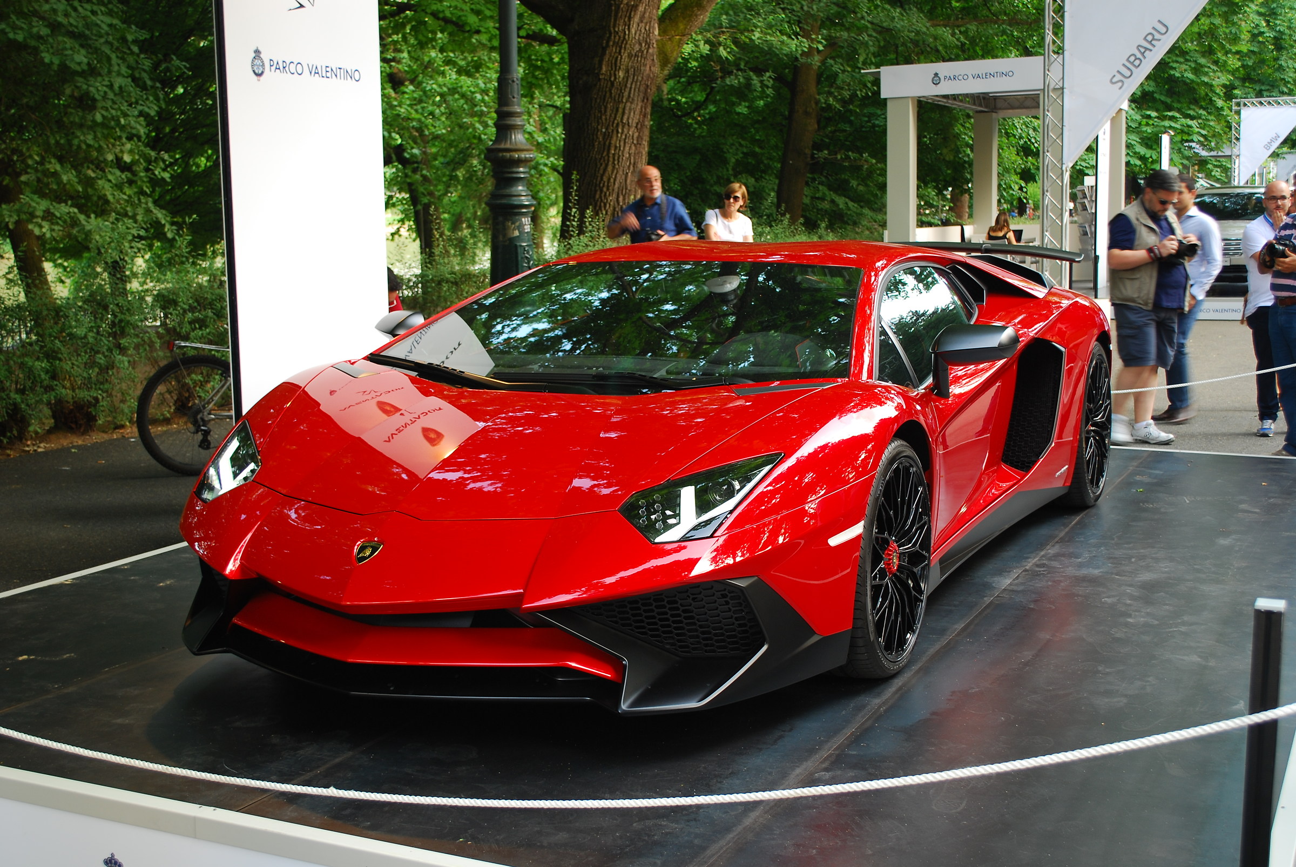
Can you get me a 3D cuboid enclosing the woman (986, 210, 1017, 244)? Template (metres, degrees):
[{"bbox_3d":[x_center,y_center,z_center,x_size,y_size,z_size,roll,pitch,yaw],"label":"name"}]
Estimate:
[{"bbox_3d":[4.803,-2.416,22.082,0.430,1.200,0.600,3,8,24],"label":"woman"}]

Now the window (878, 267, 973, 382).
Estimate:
[{"bbox_3d":[0.913,-0.370,5.281,0.240,0.340,1.060,3,9,26],"label":"window"}]

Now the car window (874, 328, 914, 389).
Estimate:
[{"bbox_3d":[0.669,-0.213,4.670,0.130,0.200,0.380,3,9,26],"label":"car window"}]

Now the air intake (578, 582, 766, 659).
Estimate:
[{"bbox_3d":[0.052,0.424,3.712,0.440,0.190,0.140,1,8,7],"label":"air intake"}]

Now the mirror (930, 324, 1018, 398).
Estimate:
[{"bbox_3d":[0.959,-0.208,4.786,0.270,0.225,0.190,3,9,26],"label":"mirror"}]

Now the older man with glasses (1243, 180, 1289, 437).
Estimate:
[{"bbox_3d":[4.129,-0.825,10.762,0.500,1.690,0.380,-5,9,-28],"label":"older man with glasses"}]

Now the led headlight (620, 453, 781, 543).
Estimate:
[{"bbox_3d":[0.121,0.144,3.828,0.300,0.170,0.380,3,9,26],"label":"led headlight"}]

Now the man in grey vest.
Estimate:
[{"bbox_3d":[3.253,-0.814,10.474,0.560,1.760,0.480,-8,11,-43],"label":"man in grey vest"}]

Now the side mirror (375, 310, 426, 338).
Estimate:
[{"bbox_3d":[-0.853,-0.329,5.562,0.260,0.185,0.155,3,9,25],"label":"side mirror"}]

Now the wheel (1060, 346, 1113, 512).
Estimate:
[{"bbox_3d":[1.701,-0.039,6.702,0.340,0.710,0.710,3,9,25],"label":"wheel"}]

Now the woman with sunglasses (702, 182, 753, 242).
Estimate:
[{"bbox_3d":[0.612,-1.062,12.312,0.460,1.660,0.300,1,8,9],"label":"woman with sunglasses"}]

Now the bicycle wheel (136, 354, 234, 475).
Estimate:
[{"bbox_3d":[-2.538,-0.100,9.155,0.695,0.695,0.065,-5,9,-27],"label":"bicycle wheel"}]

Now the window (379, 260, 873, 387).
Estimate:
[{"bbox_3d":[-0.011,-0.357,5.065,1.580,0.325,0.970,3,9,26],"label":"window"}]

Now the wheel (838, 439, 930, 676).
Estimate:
[{"bbox_3d":[0.558,0.323,4.282,0.255,0.660,0.660,3,9,25],"label":"wheel"}]

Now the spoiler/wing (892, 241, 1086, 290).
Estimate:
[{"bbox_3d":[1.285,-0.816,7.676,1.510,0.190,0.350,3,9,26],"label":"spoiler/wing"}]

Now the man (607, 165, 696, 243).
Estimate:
[{"bbox_3d":[0.037,-0.911,10.918,0.560,1.760,0.380,1,8,11],"label":"man"}]

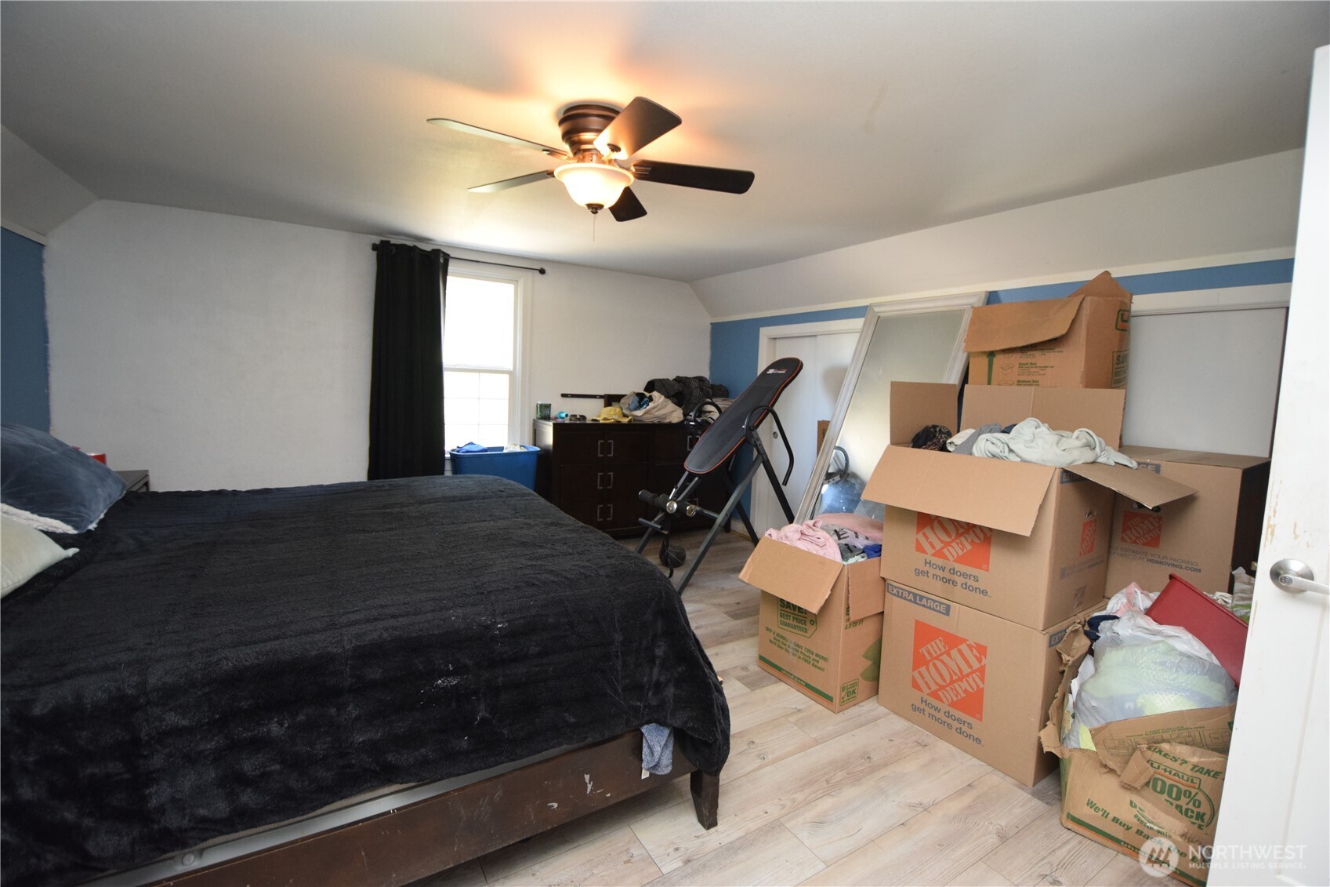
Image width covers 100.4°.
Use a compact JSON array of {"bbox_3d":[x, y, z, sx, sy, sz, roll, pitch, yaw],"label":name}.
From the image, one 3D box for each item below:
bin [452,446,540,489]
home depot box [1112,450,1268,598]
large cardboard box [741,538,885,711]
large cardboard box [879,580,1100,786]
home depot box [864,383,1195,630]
[{"bbox_3d":[-1.162,0.256,3.830,0.580,0.430,0.400,-3,8,-35],"label":"bin"},{"bbox_3d":[1.946,0.308,2.201,0.575,0.533,0.537,-3,8,-35],"label":"home depot box"},{"bbox_3d":[0.740,0.751,2.479,0.523,0.613,0.473,-3,7,-33],"label":"large cardboard box"},{"bbox_3d":[1.274,0.830,2.185,0.535,0.541,0.573,-3,8,-34],"label":"large cardboard box"},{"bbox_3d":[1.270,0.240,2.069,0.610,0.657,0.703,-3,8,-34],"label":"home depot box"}]

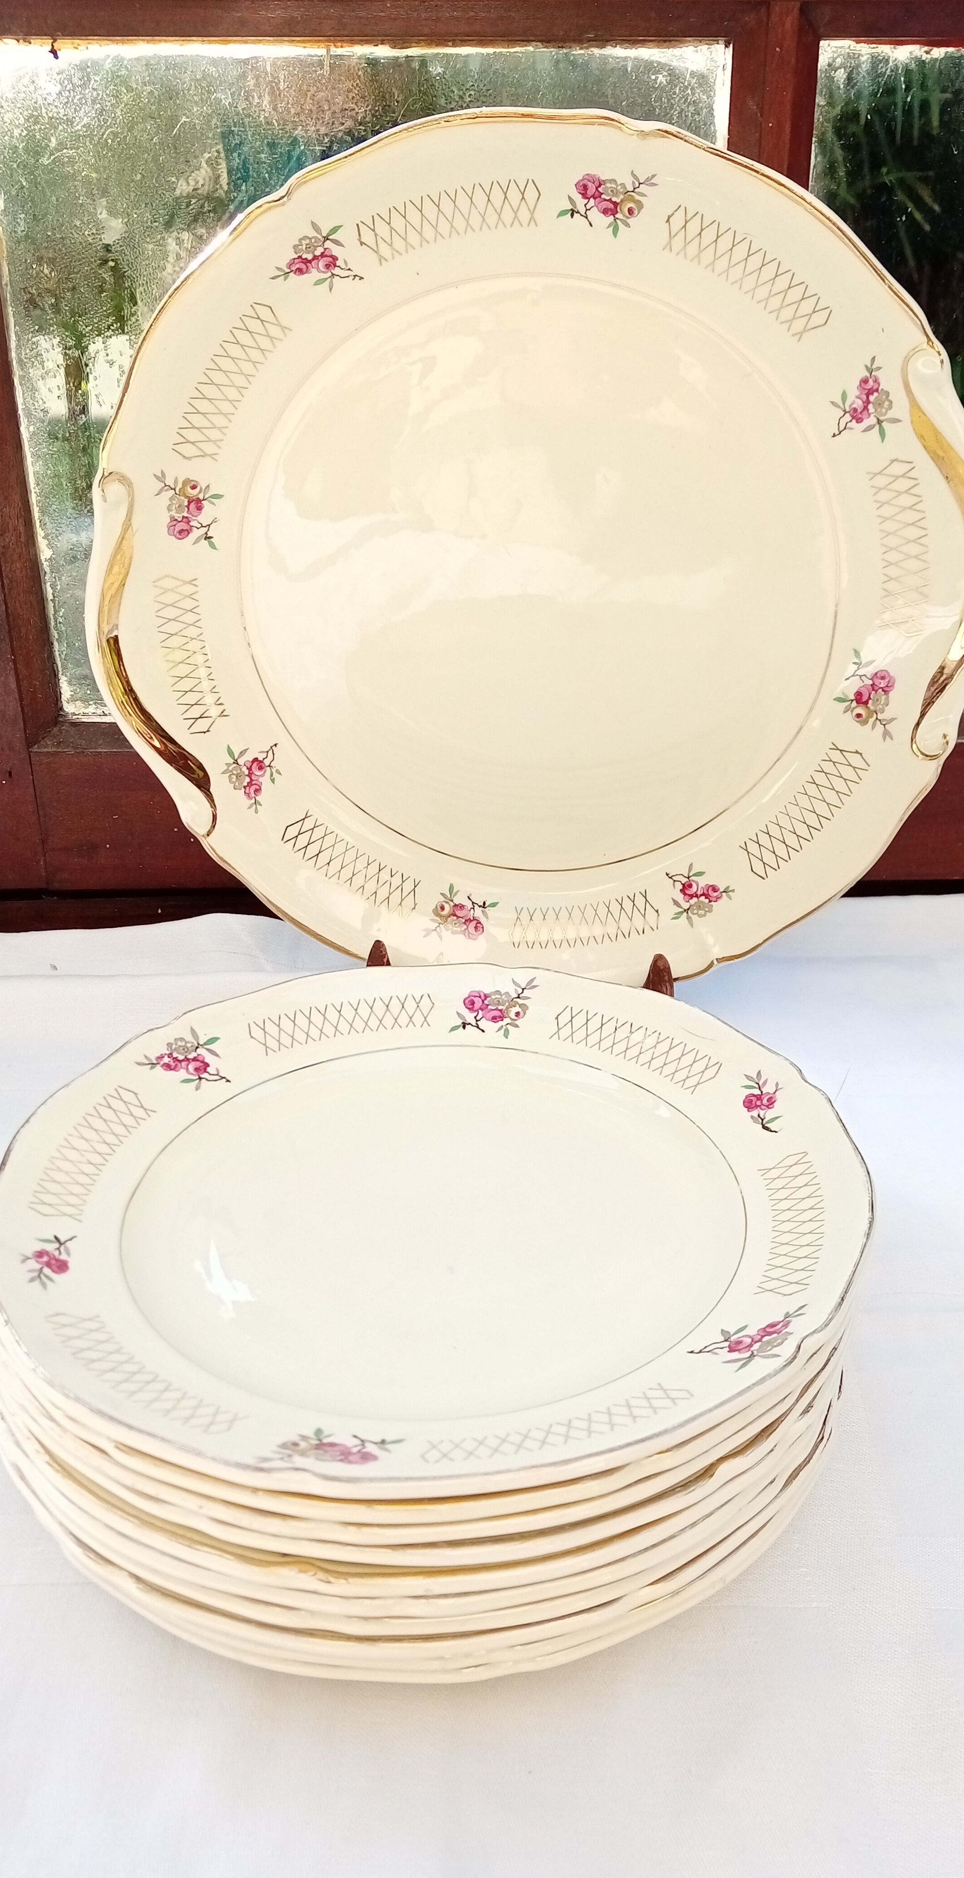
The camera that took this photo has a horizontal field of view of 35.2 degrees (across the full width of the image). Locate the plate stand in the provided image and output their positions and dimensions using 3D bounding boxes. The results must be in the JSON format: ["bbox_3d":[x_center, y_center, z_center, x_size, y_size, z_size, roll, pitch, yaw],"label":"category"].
[{"bbox_3d":[0.018,-0.034,0.582,0.120,0.130,0.100,3,26,8],"label":"plate stand"}]

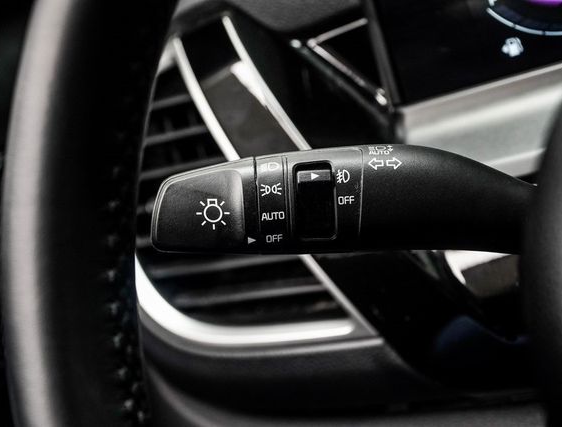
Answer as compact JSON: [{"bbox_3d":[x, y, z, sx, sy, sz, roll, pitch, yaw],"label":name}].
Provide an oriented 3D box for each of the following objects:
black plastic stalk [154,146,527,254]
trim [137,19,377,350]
[{"bbox_3d":[0.021,-0.004,0.415,0.130,0.035,0.034,-2,12,-5],"label":"black plastic stalk"},{"bbox_3d":[-0.018,-0.011,0.575,0.104,0.140,0.055,-9,21,-2],"label":"trim"}]

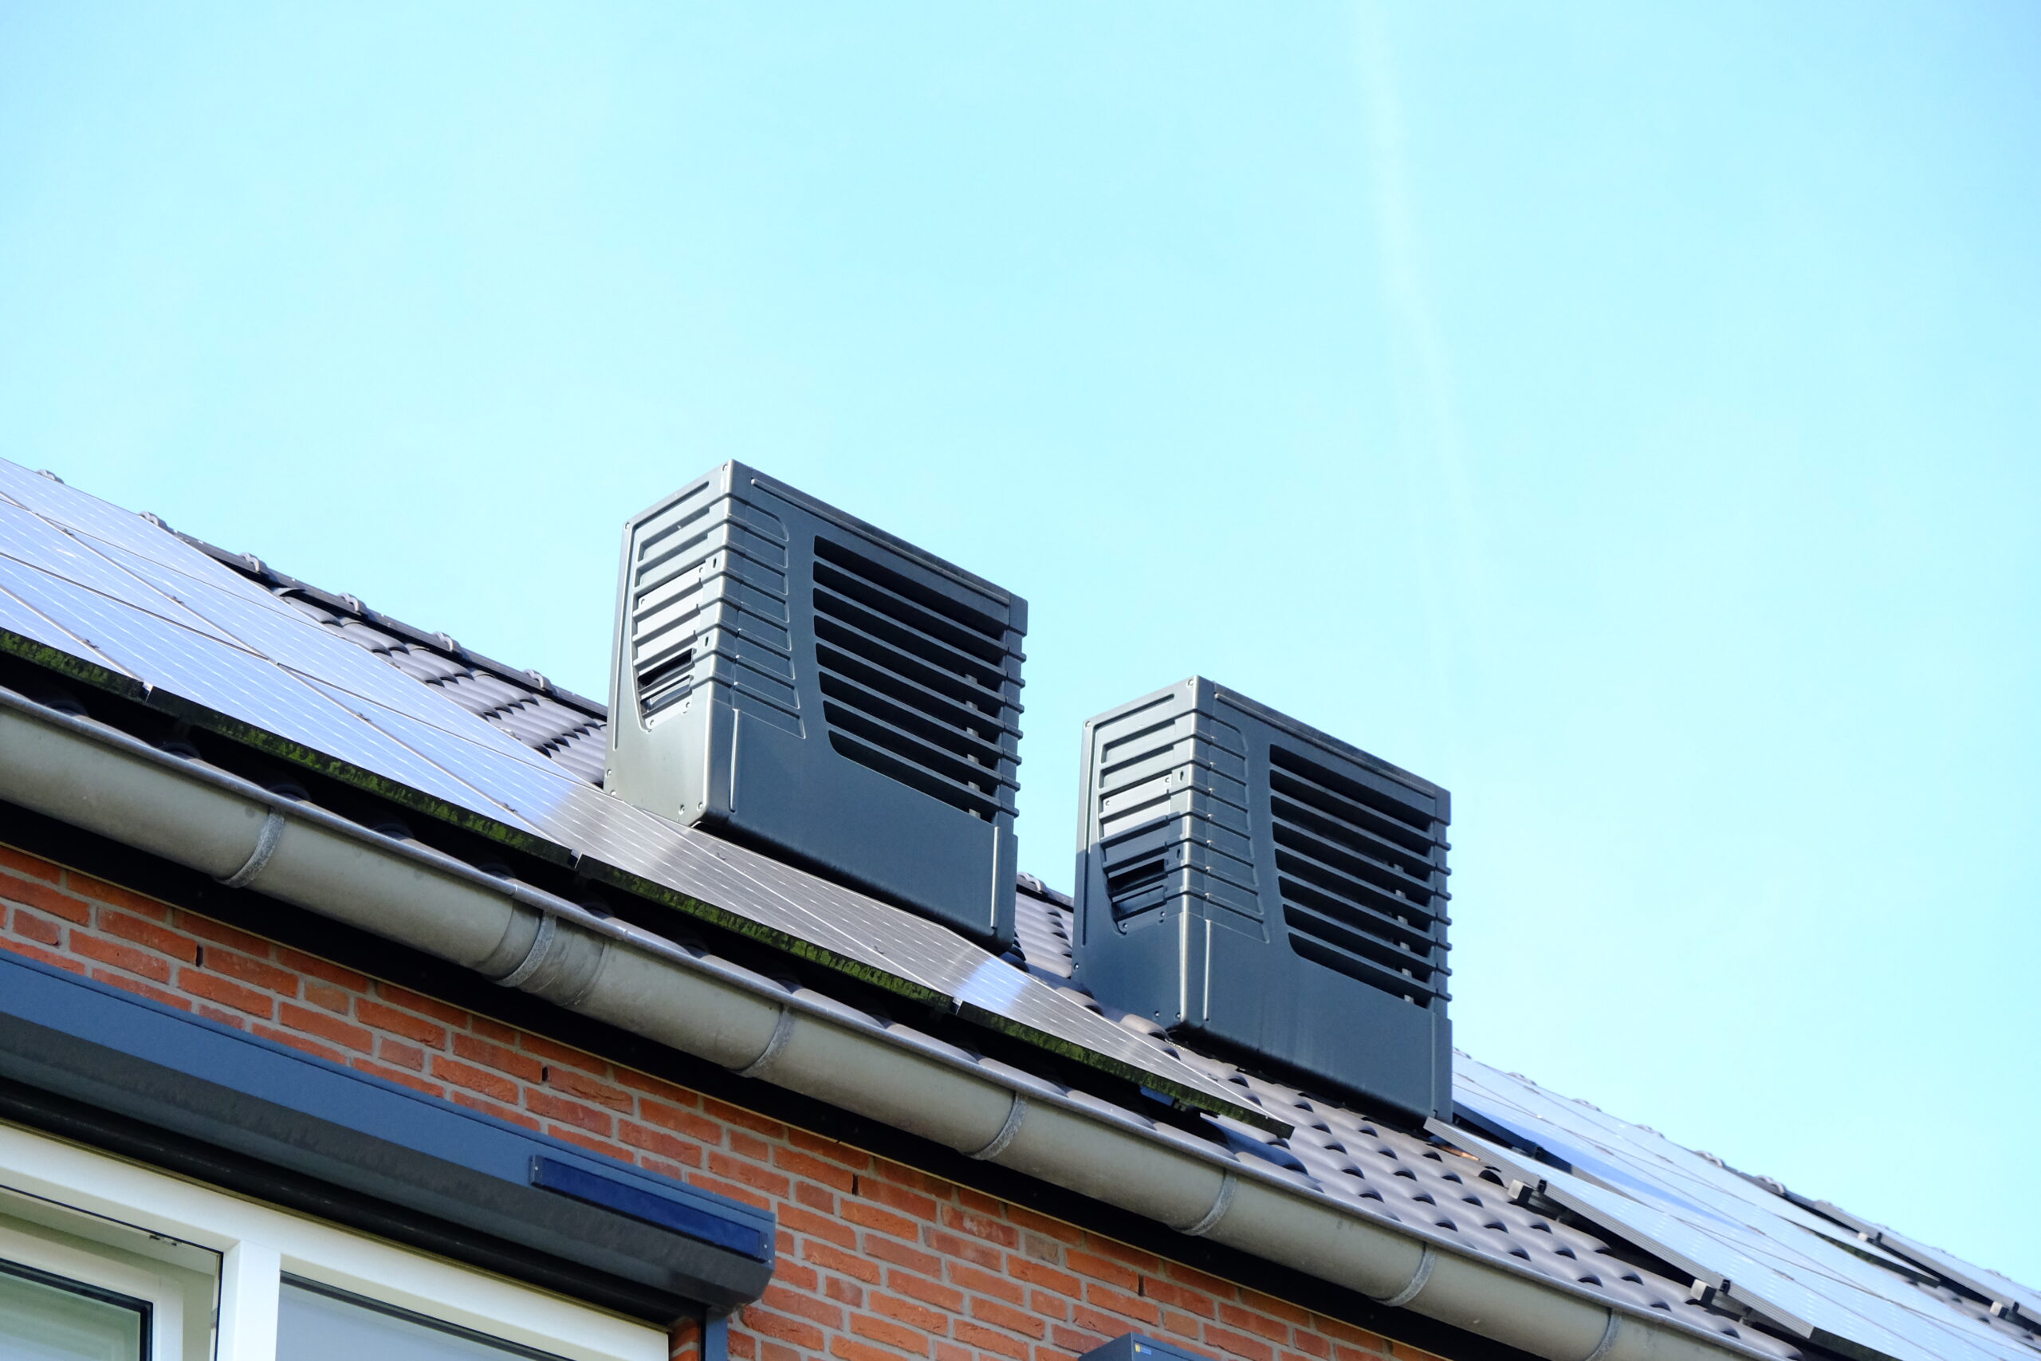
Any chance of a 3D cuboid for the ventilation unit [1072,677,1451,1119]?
[{"bbox_3d":[0.722,0.720,13.826,1.065,1.094,0.481,23,-33,-35],"label":"ventilation unit"}]

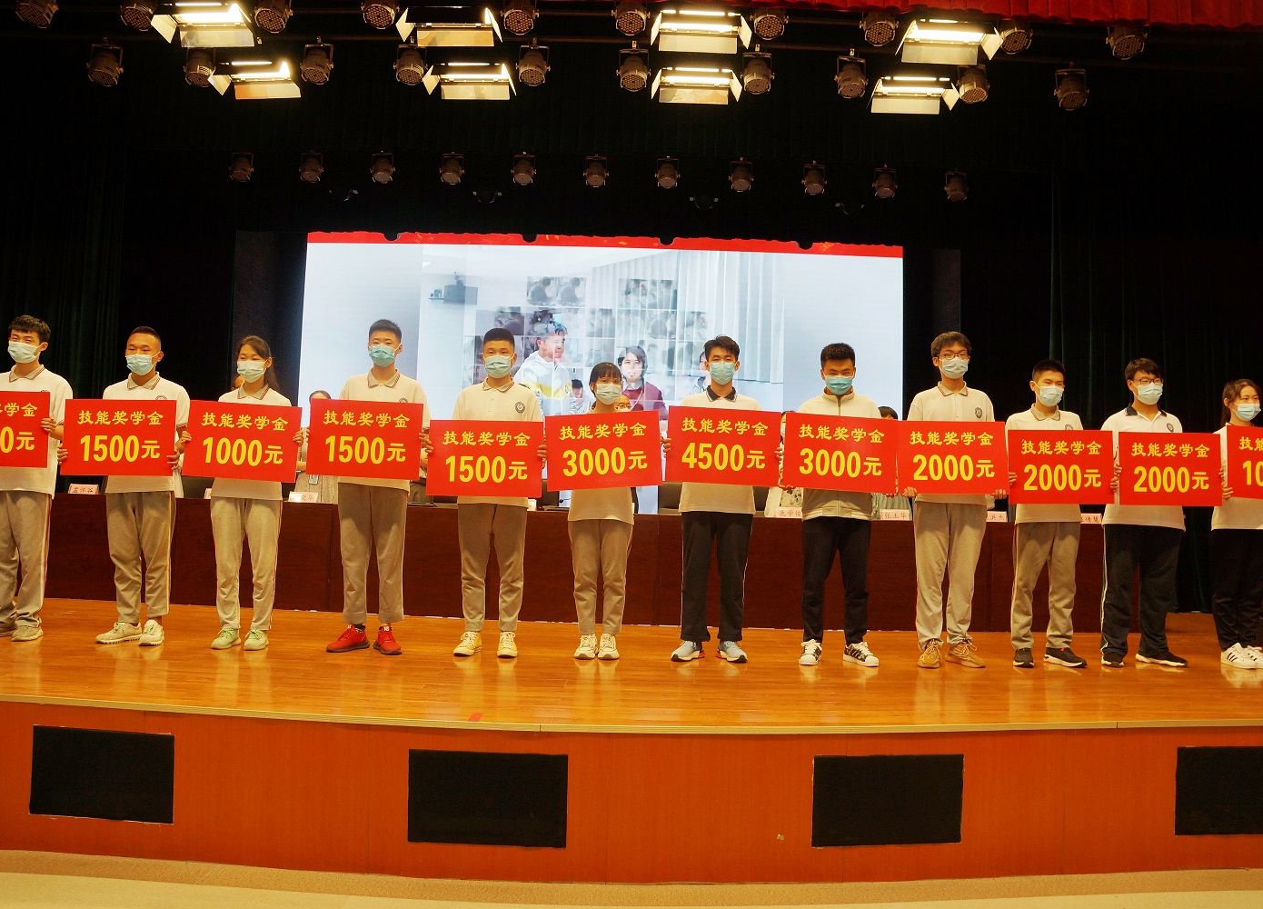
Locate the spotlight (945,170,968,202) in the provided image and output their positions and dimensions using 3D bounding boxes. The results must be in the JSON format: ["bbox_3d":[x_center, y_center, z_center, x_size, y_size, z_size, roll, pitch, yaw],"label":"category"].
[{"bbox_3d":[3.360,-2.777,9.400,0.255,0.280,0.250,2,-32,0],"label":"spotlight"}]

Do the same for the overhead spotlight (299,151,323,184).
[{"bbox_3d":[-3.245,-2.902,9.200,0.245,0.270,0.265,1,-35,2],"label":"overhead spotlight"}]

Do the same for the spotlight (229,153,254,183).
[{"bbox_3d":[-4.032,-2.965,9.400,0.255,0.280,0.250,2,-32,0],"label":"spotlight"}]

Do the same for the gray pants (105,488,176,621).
[{"bbox_3d":[-2.730,0.529,5.051,0.390,0.840,0.270,2,-1,8],"label":"gray pants"}]

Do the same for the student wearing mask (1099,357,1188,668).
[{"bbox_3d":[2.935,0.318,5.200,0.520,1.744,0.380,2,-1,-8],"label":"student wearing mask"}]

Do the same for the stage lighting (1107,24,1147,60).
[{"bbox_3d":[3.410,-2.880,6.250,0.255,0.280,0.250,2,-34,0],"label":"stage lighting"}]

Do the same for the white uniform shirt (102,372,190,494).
[{"bbox_3d":[-2.699,-0.118,5.050,0.500,0.690,0.310,2,-1,8],"label":"white uniform shirt"}]

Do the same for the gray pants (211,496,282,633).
[{"bbox_3d":[-2.110,0.549,4.980,0.370,0.850,0.260,2,-2,0],"label":"gray pants"}]

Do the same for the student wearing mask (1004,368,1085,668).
[{"bbox_3d":[2.319,0.317,5.036,0.520,1.695,0.360,1,-2,0],"label":"student wearing mask"}]

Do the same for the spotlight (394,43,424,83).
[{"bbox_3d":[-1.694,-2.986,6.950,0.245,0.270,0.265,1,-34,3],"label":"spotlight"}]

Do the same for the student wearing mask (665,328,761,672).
[{"bbox_3d":[0.451,0.230,4.967,0.540,1.780,0.360,1,-2,0],"label":"student wearing mask"}]

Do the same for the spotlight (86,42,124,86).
[{"bbox_3d":[-4.202,-3.107,7.250,0.270,0.300,0.240,2,-1,0],"label":"spotlight"}]

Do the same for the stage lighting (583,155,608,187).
[{"bbox_3d":[-0.395,-3.089,9.905,0.270,0.300,0.240,2,-1,0],"label":"stage lighting"}]

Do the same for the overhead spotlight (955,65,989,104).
[{"bbox_3d":[2.675,-2.937,7.168,0.270,0.300,0.240,2,-1,0],"label":"overhead spotlight"}]

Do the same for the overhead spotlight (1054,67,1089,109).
[{"bbox_3d":[3.460,-2.883,7.158,0.270,0.300,0.240,2,-1,0],"label":"overhead spotlight"}]

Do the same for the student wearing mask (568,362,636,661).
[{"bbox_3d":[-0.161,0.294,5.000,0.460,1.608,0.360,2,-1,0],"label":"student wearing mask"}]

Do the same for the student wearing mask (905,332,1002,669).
[{"bbox_3d":[1.764,0.238,4.988,0.550,1.830,0.360,1,-2,3],"label":"student wearing mask"}]

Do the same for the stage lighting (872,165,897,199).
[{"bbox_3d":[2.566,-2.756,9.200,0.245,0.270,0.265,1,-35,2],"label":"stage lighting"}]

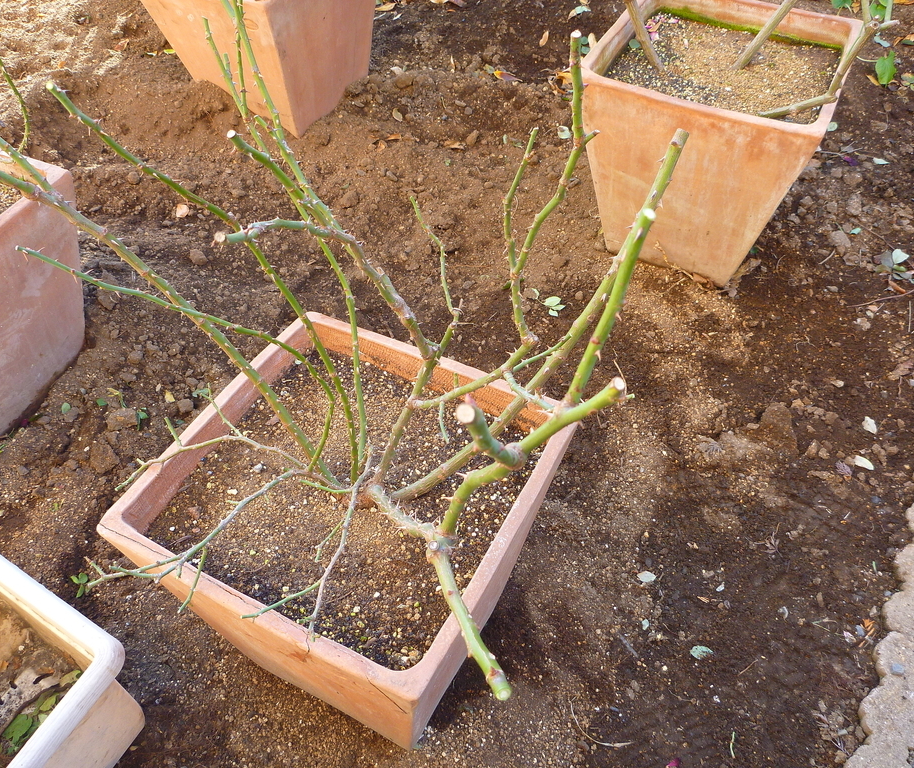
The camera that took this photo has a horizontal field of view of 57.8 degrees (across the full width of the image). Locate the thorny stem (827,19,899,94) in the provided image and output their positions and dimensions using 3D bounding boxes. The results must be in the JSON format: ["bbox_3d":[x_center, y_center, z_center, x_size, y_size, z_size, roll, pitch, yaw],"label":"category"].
[{"bbox_3d":[0.644,-0.529,1.334,0.041,0.137,0.021,41,28,6],"label":"thorny stem"}]

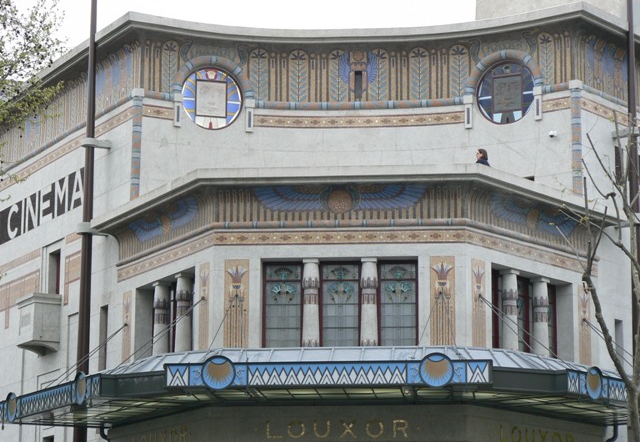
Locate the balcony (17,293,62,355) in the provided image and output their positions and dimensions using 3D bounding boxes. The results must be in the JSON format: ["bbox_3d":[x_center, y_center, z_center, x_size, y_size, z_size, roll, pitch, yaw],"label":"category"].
[{"bbox_3d":[-7.048,2.603,52.660,0.746,1.392,1.234,6,-13,-27],"label":"balcony"}]

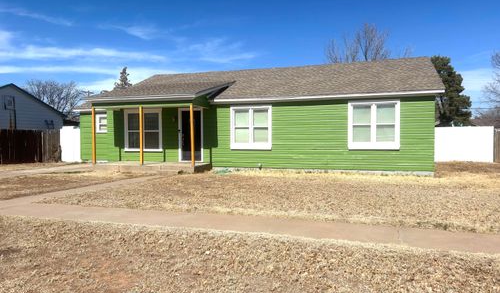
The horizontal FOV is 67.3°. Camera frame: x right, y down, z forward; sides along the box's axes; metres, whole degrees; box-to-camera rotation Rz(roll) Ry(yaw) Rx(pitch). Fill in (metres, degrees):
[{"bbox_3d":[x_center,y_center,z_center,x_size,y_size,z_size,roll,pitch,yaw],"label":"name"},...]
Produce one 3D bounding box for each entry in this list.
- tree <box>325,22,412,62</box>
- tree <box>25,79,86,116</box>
[{"bbox_3d":[10.762,-5.396,34.150,9.000,11.486,9.000,0,2,20],"label":"tree"},{"bbox_3d":[-22.365,-3.688,43.104,8.000,7.972,8.000,0,2,20],"label":"tree"}]

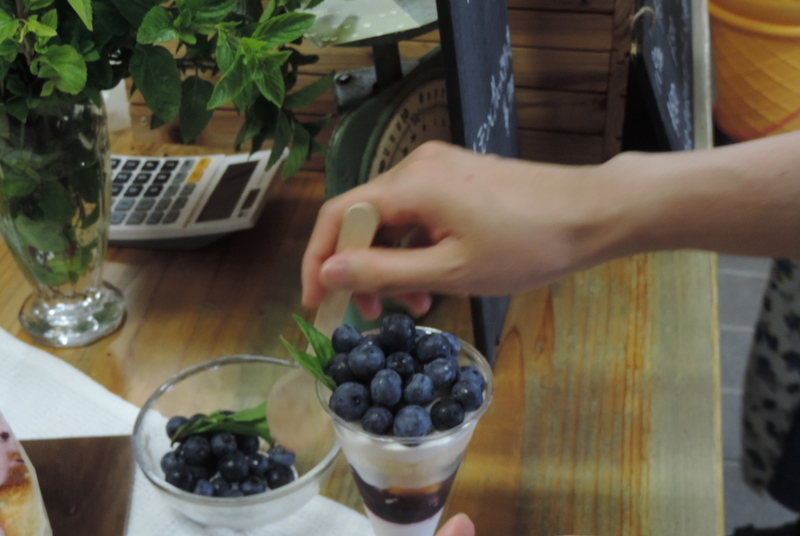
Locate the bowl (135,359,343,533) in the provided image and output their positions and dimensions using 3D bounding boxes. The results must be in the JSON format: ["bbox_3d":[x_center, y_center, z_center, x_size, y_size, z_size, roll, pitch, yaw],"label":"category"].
[{"bbox_3d":[-0.087,0.103,0.707,0.113,0.046,0.113,0,37,0],"label":"bowl"}]

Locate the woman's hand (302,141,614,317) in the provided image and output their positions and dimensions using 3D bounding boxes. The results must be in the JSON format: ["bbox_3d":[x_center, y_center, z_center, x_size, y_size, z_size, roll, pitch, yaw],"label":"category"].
[{"bbox_3d":[0.030,-0.019,0.660,0.158,0.078,0.088,-4,38,-7],"label":"woman's hand"}]

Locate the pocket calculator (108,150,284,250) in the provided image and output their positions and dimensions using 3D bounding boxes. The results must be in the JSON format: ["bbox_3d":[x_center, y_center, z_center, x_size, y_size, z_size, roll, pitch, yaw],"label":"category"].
[{"bbox_3d":[-0.166,-0.057,0.929,0.147,0.028,0.101,3,37,11],"label":"pocket calculator"}]

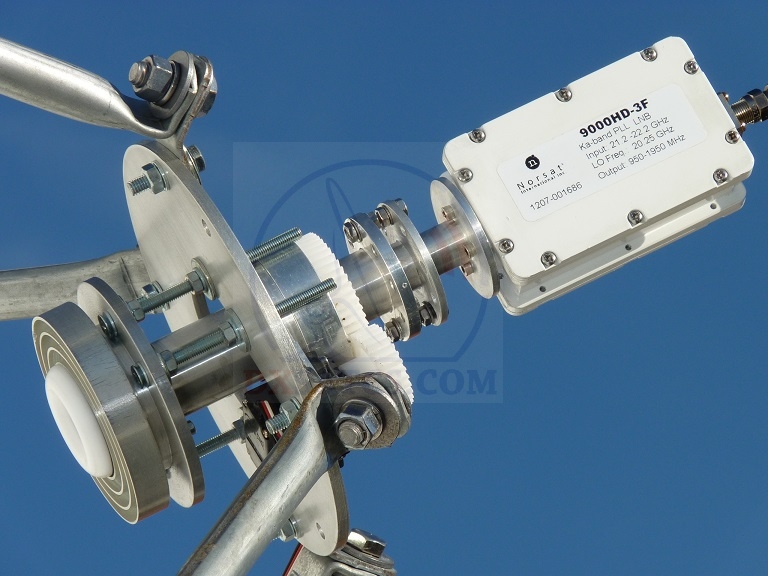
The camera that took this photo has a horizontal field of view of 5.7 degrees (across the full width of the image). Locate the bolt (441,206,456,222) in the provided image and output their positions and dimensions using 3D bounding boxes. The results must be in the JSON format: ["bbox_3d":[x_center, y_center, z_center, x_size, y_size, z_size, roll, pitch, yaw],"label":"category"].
[{"bbox_3d":[0.024,-0.027,2.772,0.004,0.005,0.005,-25,0,-15],"label":"bolt"}]

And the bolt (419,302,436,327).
[{"bbox_3d":[0.016,0.009,2.763,0.005,0.007,0.007,-25,0,-15],"label":"bolt"}]

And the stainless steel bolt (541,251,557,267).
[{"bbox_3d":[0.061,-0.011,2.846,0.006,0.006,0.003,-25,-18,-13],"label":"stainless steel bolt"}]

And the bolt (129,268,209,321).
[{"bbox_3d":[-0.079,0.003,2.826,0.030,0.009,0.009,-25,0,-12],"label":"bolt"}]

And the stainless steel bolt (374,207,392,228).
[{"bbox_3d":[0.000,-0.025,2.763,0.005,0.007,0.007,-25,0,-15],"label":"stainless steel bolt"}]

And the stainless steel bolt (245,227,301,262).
[{"bbox_3d":[-0.039,-0.016,2.750,0.021,0.004,0.004,-25,0,-15],"label":"stainless steel bolt"}]

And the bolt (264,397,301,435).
[{"bbox_3d":[-0.035,0.046,2.700,0.013,0.010,0.010,-25,0,-15],"label":"bolt"}]

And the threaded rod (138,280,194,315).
[{"bbox_3d":[-0.080,0.003,2.825,0.021,0.005,0.005,-25,0,-12],"label":"threaded rod"}]

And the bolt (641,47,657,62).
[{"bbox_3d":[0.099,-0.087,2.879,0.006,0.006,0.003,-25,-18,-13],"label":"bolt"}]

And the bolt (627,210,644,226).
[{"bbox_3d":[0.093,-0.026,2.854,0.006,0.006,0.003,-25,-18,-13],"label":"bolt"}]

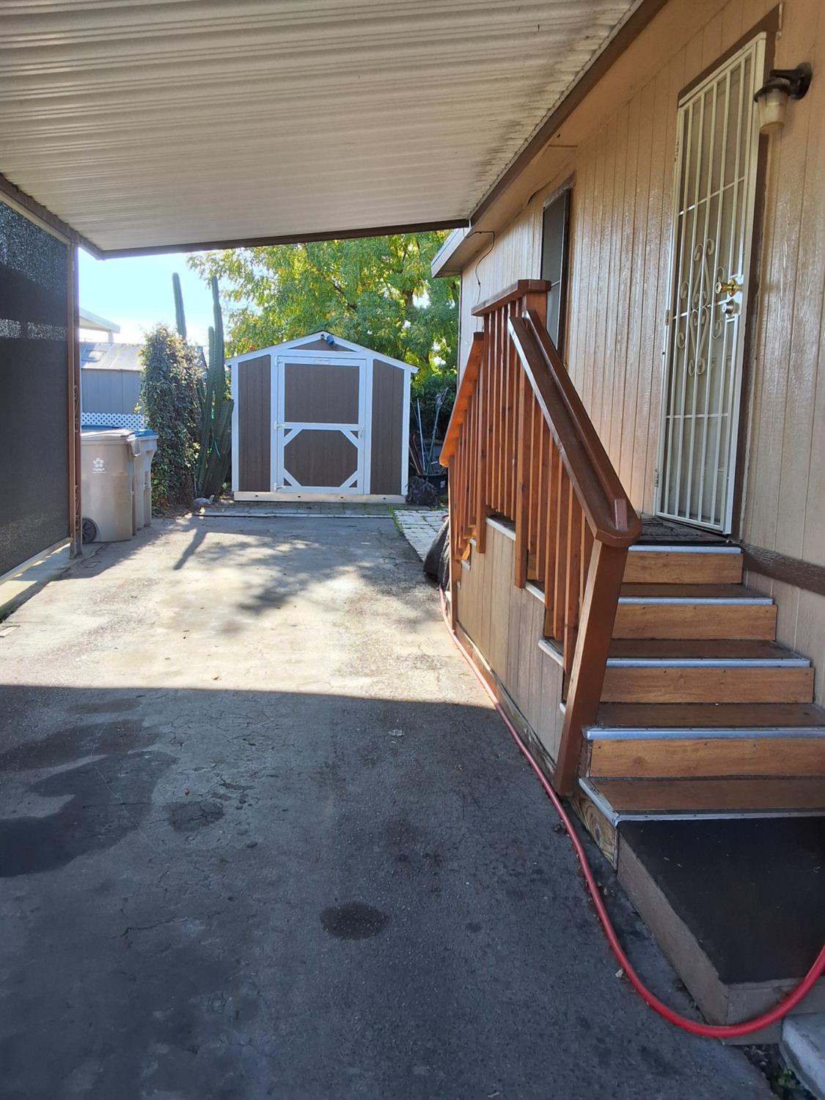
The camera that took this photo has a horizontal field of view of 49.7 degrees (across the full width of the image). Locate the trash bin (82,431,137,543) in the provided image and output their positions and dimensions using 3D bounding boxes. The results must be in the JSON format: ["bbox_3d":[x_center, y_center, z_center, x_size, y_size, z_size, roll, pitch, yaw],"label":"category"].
[{"bbox_3d":[-3.091,-0.643,8.790,0.750,1.070,0.650,-1,8,-12],"label":"trash bin"}]

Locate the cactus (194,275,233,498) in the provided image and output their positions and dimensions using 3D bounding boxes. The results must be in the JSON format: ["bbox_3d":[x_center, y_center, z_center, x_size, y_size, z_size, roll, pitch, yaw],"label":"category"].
[{"bbox_3d":[-2.686,-2.189,12.040,0.520,2.954,0.500,0,8,-6],"label":"cactus"}]

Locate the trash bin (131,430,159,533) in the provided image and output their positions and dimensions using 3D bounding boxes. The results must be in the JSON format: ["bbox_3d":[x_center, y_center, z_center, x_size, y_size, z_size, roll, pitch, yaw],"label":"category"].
[{"bbox_3d":[-3.204,-0.801,9.792,0.750,1.070,0.650,0,8,-7],"label":"trash bin"}]

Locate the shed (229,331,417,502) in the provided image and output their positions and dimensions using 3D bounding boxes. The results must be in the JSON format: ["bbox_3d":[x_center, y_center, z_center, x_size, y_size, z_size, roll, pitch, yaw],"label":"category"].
[{"bbox_3d":[-1.451,-2.034,13.729,2.660,2.370,2.750,0,8,-9],"label":"shed"}]

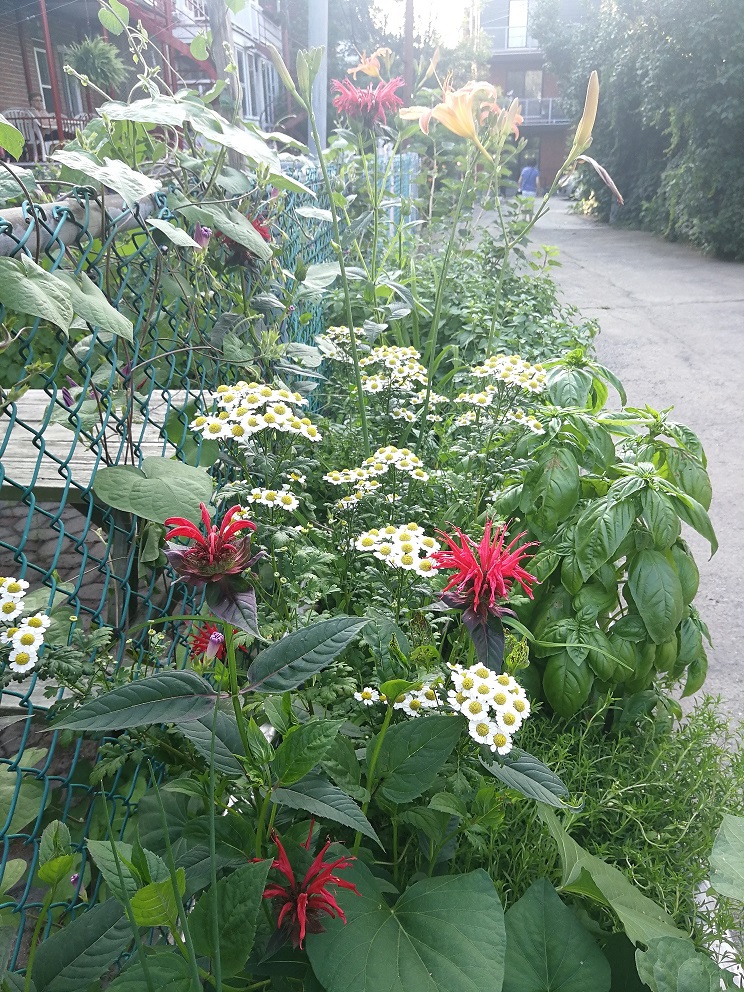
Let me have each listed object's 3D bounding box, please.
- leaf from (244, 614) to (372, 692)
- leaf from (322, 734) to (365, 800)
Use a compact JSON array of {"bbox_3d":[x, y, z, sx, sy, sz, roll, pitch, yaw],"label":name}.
[{"bbox_3d":[-0.055,0.134,0.655,0.121,0.020,0.045,-27,33,-24],"label":"leaf"},{"bbox_3d":[-0.018,0.211,0.601,0.029,0.018,0.055,-24,67,-13],"label":"leaf"}]

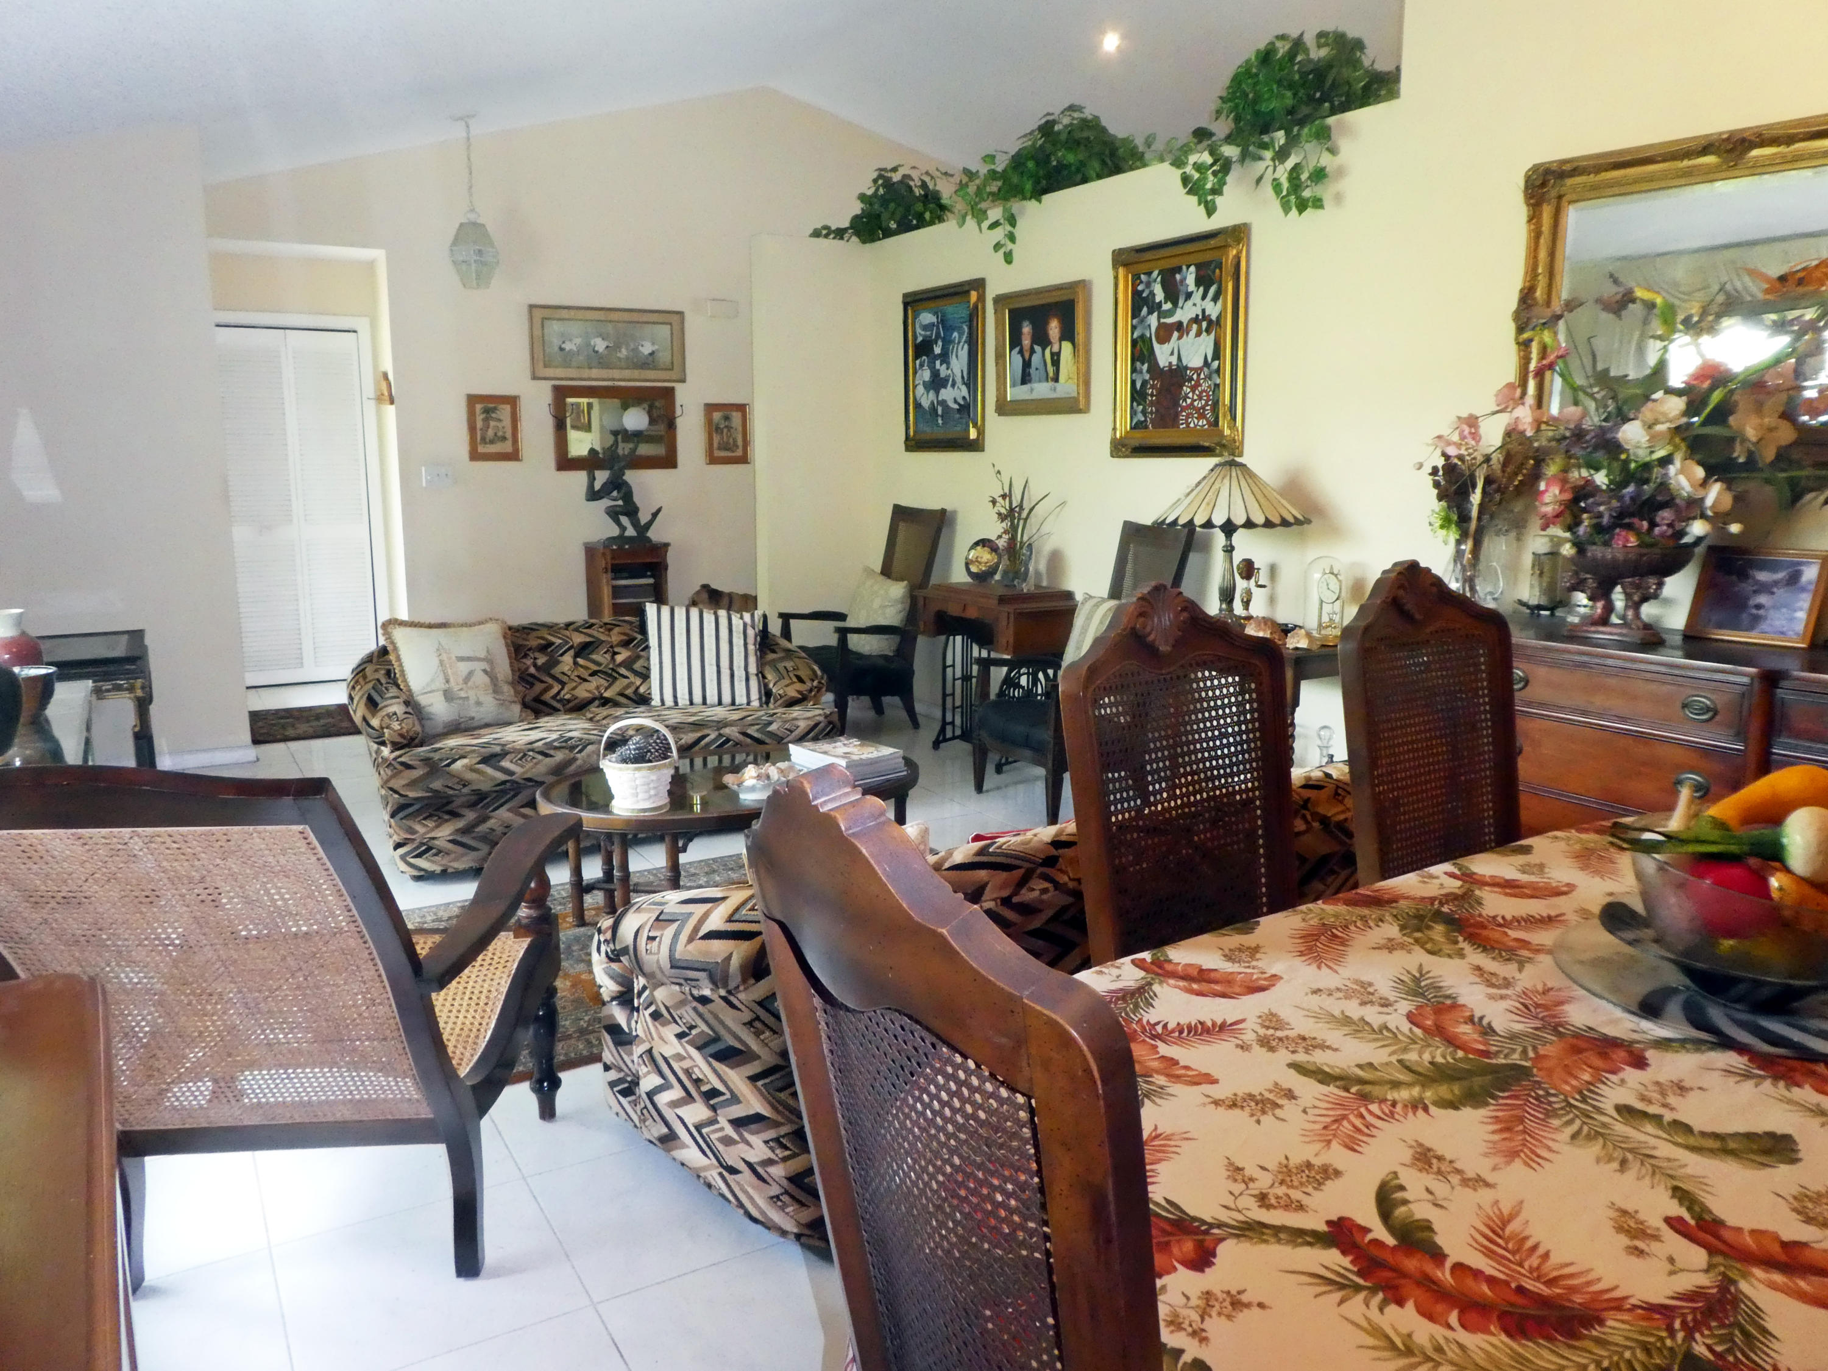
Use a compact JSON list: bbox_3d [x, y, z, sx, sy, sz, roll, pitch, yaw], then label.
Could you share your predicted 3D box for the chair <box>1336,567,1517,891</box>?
[{"bbox_3d":[1.106,0.400,2.346,0.510,1.180,0.600,-6,12,-31],"label":"chair"}]

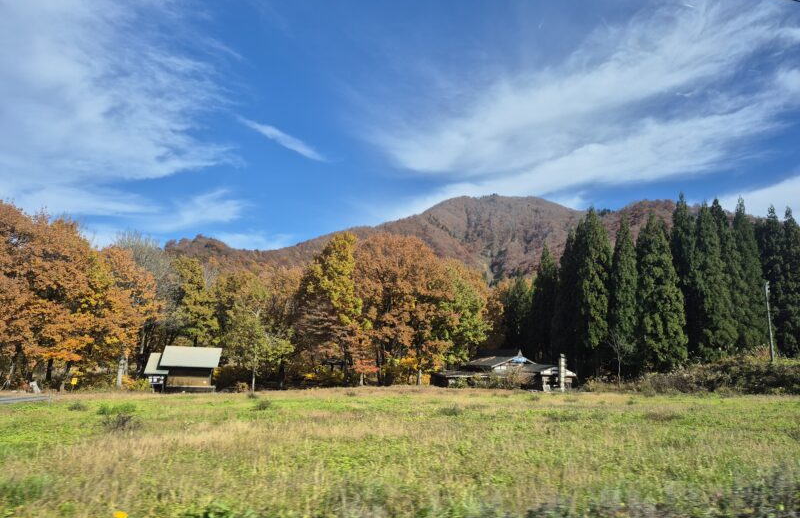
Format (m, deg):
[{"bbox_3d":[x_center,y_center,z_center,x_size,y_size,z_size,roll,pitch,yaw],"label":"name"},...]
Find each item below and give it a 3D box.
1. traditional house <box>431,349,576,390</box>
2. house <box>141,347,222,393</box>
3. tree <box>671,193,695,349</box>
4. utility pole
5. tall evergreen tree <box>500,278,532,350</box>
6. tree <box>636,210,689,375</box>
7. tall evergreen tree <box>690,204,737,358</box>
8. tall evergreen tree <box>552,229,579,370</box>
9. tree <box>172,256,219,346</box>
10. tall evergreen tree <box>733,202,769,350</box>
[{"bbox_3d":[13.437,14.345,69.000,16.500,5.000,9.000,3,-9,-18],"label":"traditional house"},{"bbox_3d":[-19.291,9.769,47.396,6.200,4.150,4.000,3,-11,-11],"label":"house"},{"bbox_3d":[38.222,3.142,69.909,5.200,24.540,5.200,-5,-13,28],"label":"tree"},{"bbox_3d":[43.511,7.407,62.681,0.400,9.547,0.400,-6,-10,34],"label":"utility pole"},{"bbox_3d":[18.786,11.174,85.426,5.300,16.600,5.300,-2,-11,12],"label":"tall evergreen tree"},{"bbox_3d":[31.695,4.342,65.076,6.600,20.540,6.600,-4,-12,26],"label":"tree"},{"bbox_3d":[46.448,3.272,79.696,6.310,23.785,6.310,-5,-9,30],"label":"tall evergreen tree"},{"bbox_3d":[24.467,6.275,74.271,5.200,21.420,5.200,-3,-12,18],"label":"tall evergreen tree"},{"bbox_3d":[-27.974,8.187,73.251,6.231,17.535,6.231,3,-9,-21],"label":"tree"},{"bbox_3d":[56.026,2.709,85.853,6.006,25.981,6.006,-5,-10,33],"label":"tall evergreen tree"}]

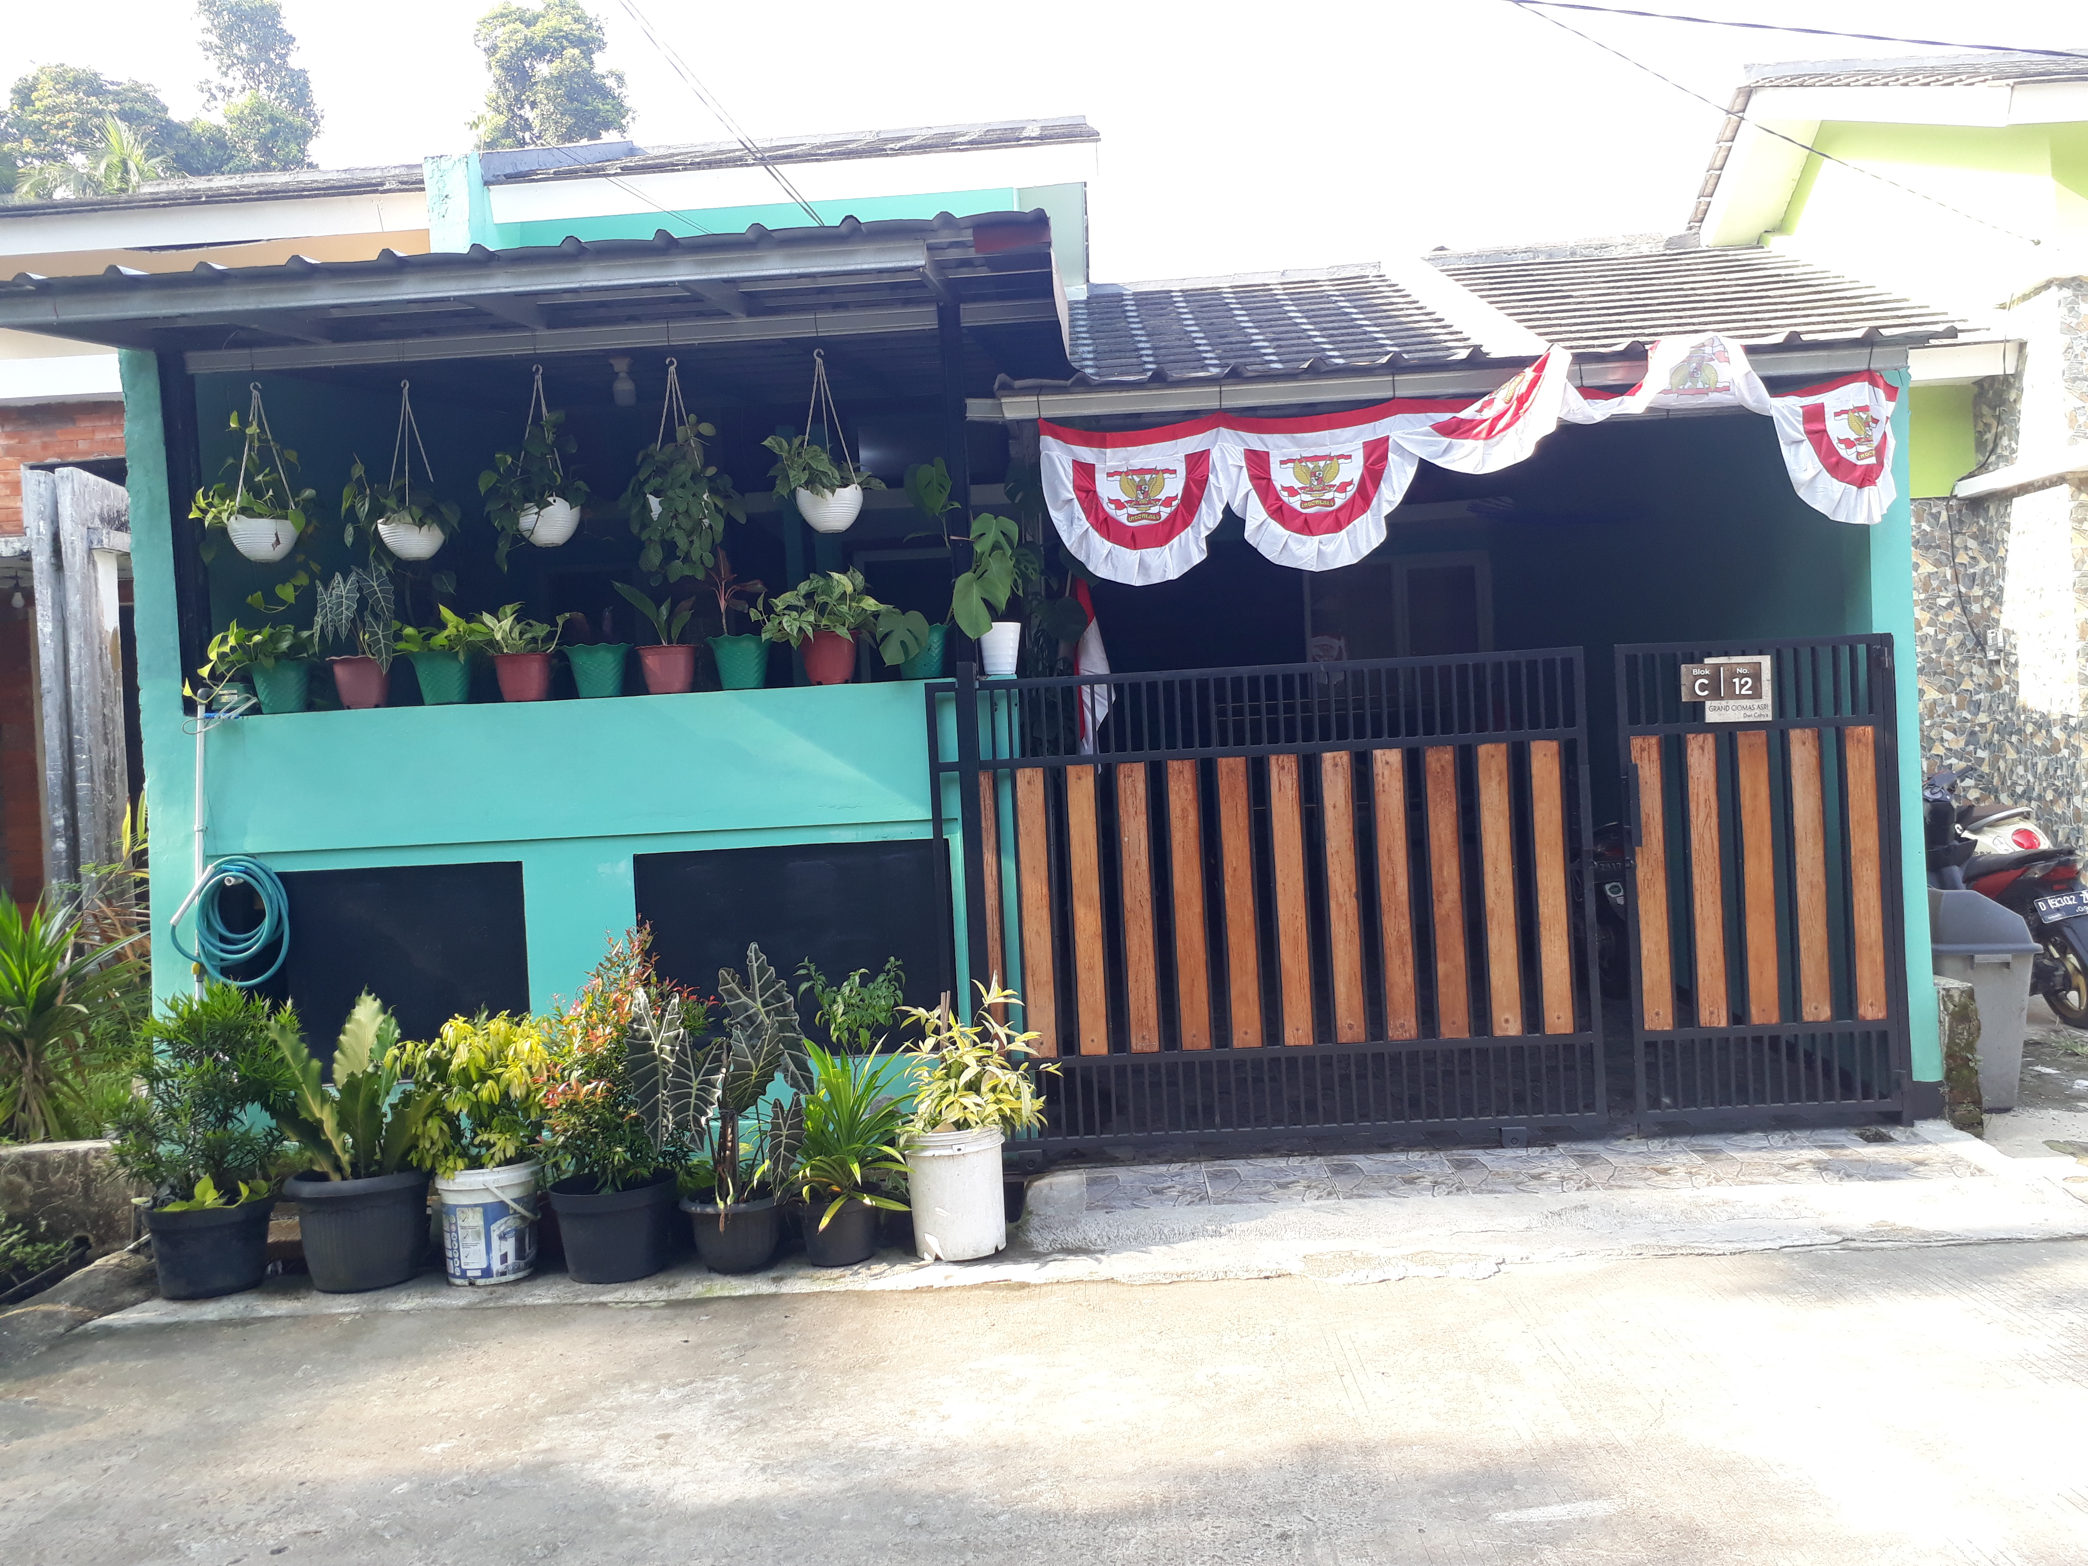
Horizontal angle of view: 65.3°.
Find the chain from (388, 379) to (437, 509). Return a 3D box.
[{"bbox_3d":[-2.196,-1.173,5.657,0.164,0.453,0.170,-3,0,3],"label":"chain"}]

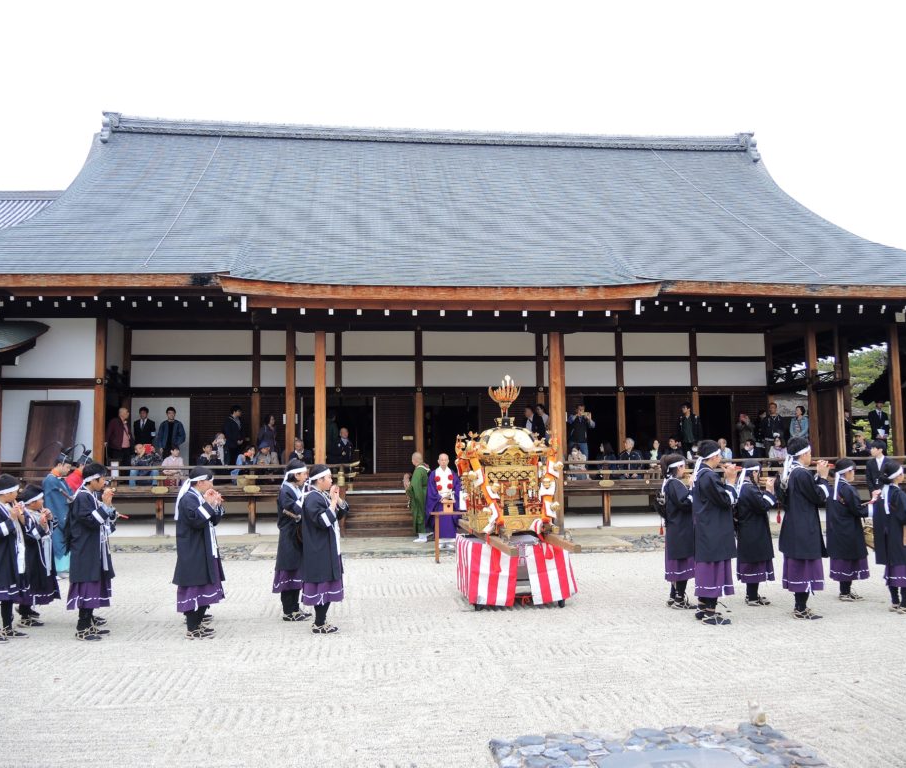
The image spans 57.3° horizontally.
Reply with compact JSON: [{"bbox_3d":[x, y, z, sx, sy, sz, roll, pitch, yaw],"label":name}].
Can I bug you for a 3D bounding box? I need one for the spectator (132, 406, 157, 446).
[{"bbox_3d":[-6.781,1.333,18.195,0.500,1.680,0.300,0,-4,-12],"label":"spectator"}]

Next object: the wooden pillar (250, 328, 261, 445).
[{"bbox_3d":[-4.538,0.483,19.116,0.185,3.474,0.185,0,-5,-7],"label":"wooden pillar"}]

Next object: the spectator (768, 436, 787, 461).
[{"bbox_3d":[7.198,1.687,18.367,0.460,1.055,0.700,-2,-5,12],"label":"spectator"}]

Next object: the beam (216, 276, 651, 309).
[{"bbox_3d":[-0.126,-1.564,14.167,7.514,0.520,0.400,0,-5,-6],"label":"beam"}]

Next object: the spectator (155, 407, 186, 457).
[{"bbox_3d":[-6.268,1.343,18.331,0.620,1.672,0.360,0,-5,-8],"label":"spectator"}]

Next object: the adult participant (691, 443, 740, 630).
[{"bbox_3d":[2.424,1.361,7.757,0.420,1.662,0.480,0,-5,-6],"label":"adult participant"}]

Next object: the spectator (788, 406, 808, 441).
[{"bbox_3d":[8.112,1.323,19.384,0.460,1.594,0.340,-3,-6,26],"label":"spectator"}]

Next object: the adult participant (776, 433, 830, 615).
[{"bbox_3d":[3.363,1.373,7.948,0.470,1.692,0.490,0,-5,-6],"label":"adult participant"}]

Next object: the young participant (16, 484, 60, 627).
[{"bbox_3d":[-4.153,1.672,8.259,0.420,1.336,0.430,0,-5,-6],"label":"young participant"}]

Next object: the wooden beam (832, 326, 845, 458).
[{"bbox_3d":[9.701,0.418,20.778,0.170,3.650,0.170,0,-4,-7],"label":"wooden beam"}]

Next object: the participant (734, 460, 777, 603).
[{"bbox_3d":[3.258,1.595,8.972,0.440,1.538,0.460,0,-4,-6],"label":"participant"}]

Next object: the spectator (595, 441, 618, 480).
[{"bbox_3d":[3.339,1.720,17.939,0.480,1.001,0.700,-3,-6,26],"label":"spectator"}]

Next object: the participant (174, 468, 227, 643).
[{"bbox_3d":[-2.351,1.554,7.715,0.450,1.546,0.460,0,-4,-2],"label":"participant"}]

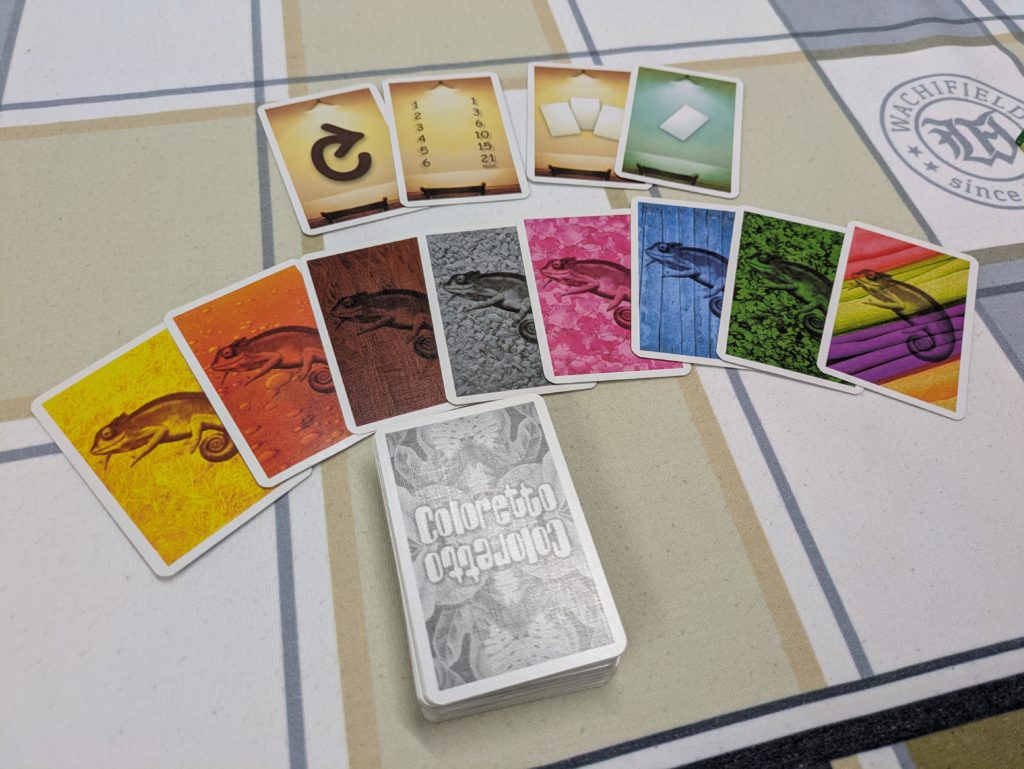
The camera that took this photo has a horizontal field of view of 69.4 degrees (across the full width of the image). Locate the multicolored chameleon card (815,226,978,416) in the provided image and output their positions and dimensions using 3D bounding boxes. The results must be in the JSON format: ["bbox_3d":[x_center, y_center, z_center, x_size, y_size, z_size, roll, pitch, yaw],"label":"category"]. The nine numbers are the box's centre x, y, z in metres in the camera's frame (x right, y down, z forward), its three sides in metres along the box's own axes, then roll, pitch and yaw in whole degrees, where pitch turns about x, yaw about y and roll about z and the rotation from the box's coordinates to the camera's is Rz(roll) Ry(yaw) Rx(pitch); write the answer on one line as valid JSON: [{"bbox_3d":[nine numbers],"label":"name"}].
[{"bbox_3d":[0.164,-0.030,0.311,0.059,0.001,0.090,21,59,9],"label":"multicolored chameleon card"}]

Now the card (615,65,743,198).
[{"bbox_3d":[0.083,-0.126,0.359,0.057,0.001,0.088,11,58,3],"label":"card"}]

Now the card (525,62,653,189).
[{"bbox_3d":[0.037,-0.129,0.364,0.059,0.001,0.090,3,58,-3],"label":"card"}]

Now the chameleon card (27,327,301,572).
[{"bbox_3d":[-0.118,0.018,0.256,0.088,0.001,0.057,41,64,20],"label":"chameleon card"}]

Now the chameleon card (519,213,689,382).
[{"bbox_3d":[0.036,-0.039,0.302,0.057,0.001,0.088,-5,59,-7],"label":"chameleon card"}]

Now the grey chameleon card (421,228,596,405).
[{"bbox_3d":[-0.003,-0.033,0.300,0.059,0.001,0.090,-8,59,-9],"label":"grey chameleon card"}]

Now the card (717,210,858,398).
[{"bbox_3d":[0.120,-0.039,0.313,0.059,0.001,0.090,15,58,5],"label":"card"}]

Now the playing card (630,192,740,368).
[{"bbox_3d":[0.078,-0.044,0.308,0.057,0.001,0.088,6,58,0],"label":"playing card"}]

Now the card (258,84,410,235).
[{"bbox_3d":[-0.078,-0.106,0.341,0.059,0.001,0.090,-18,61,-15],"label":"card"}]

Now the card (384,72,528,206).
[{"bbox_3d":[-0.028,-0.116,0.345,0.057,0.001,0.088,-7,59,-8],"label":"card"}]

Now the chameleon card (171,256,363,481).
[{"bbox_3d":[-0.086,-0.008,0.279,0.059,0.001,0.090,-30,65,-21],"label":"chameleon card"}]

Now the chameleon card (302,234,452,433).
[{"bbox_3d":[-0.046,-0.024,0.292,0.059,0.001,0.090,-16,60,-13],"label":"chameleon card"}]

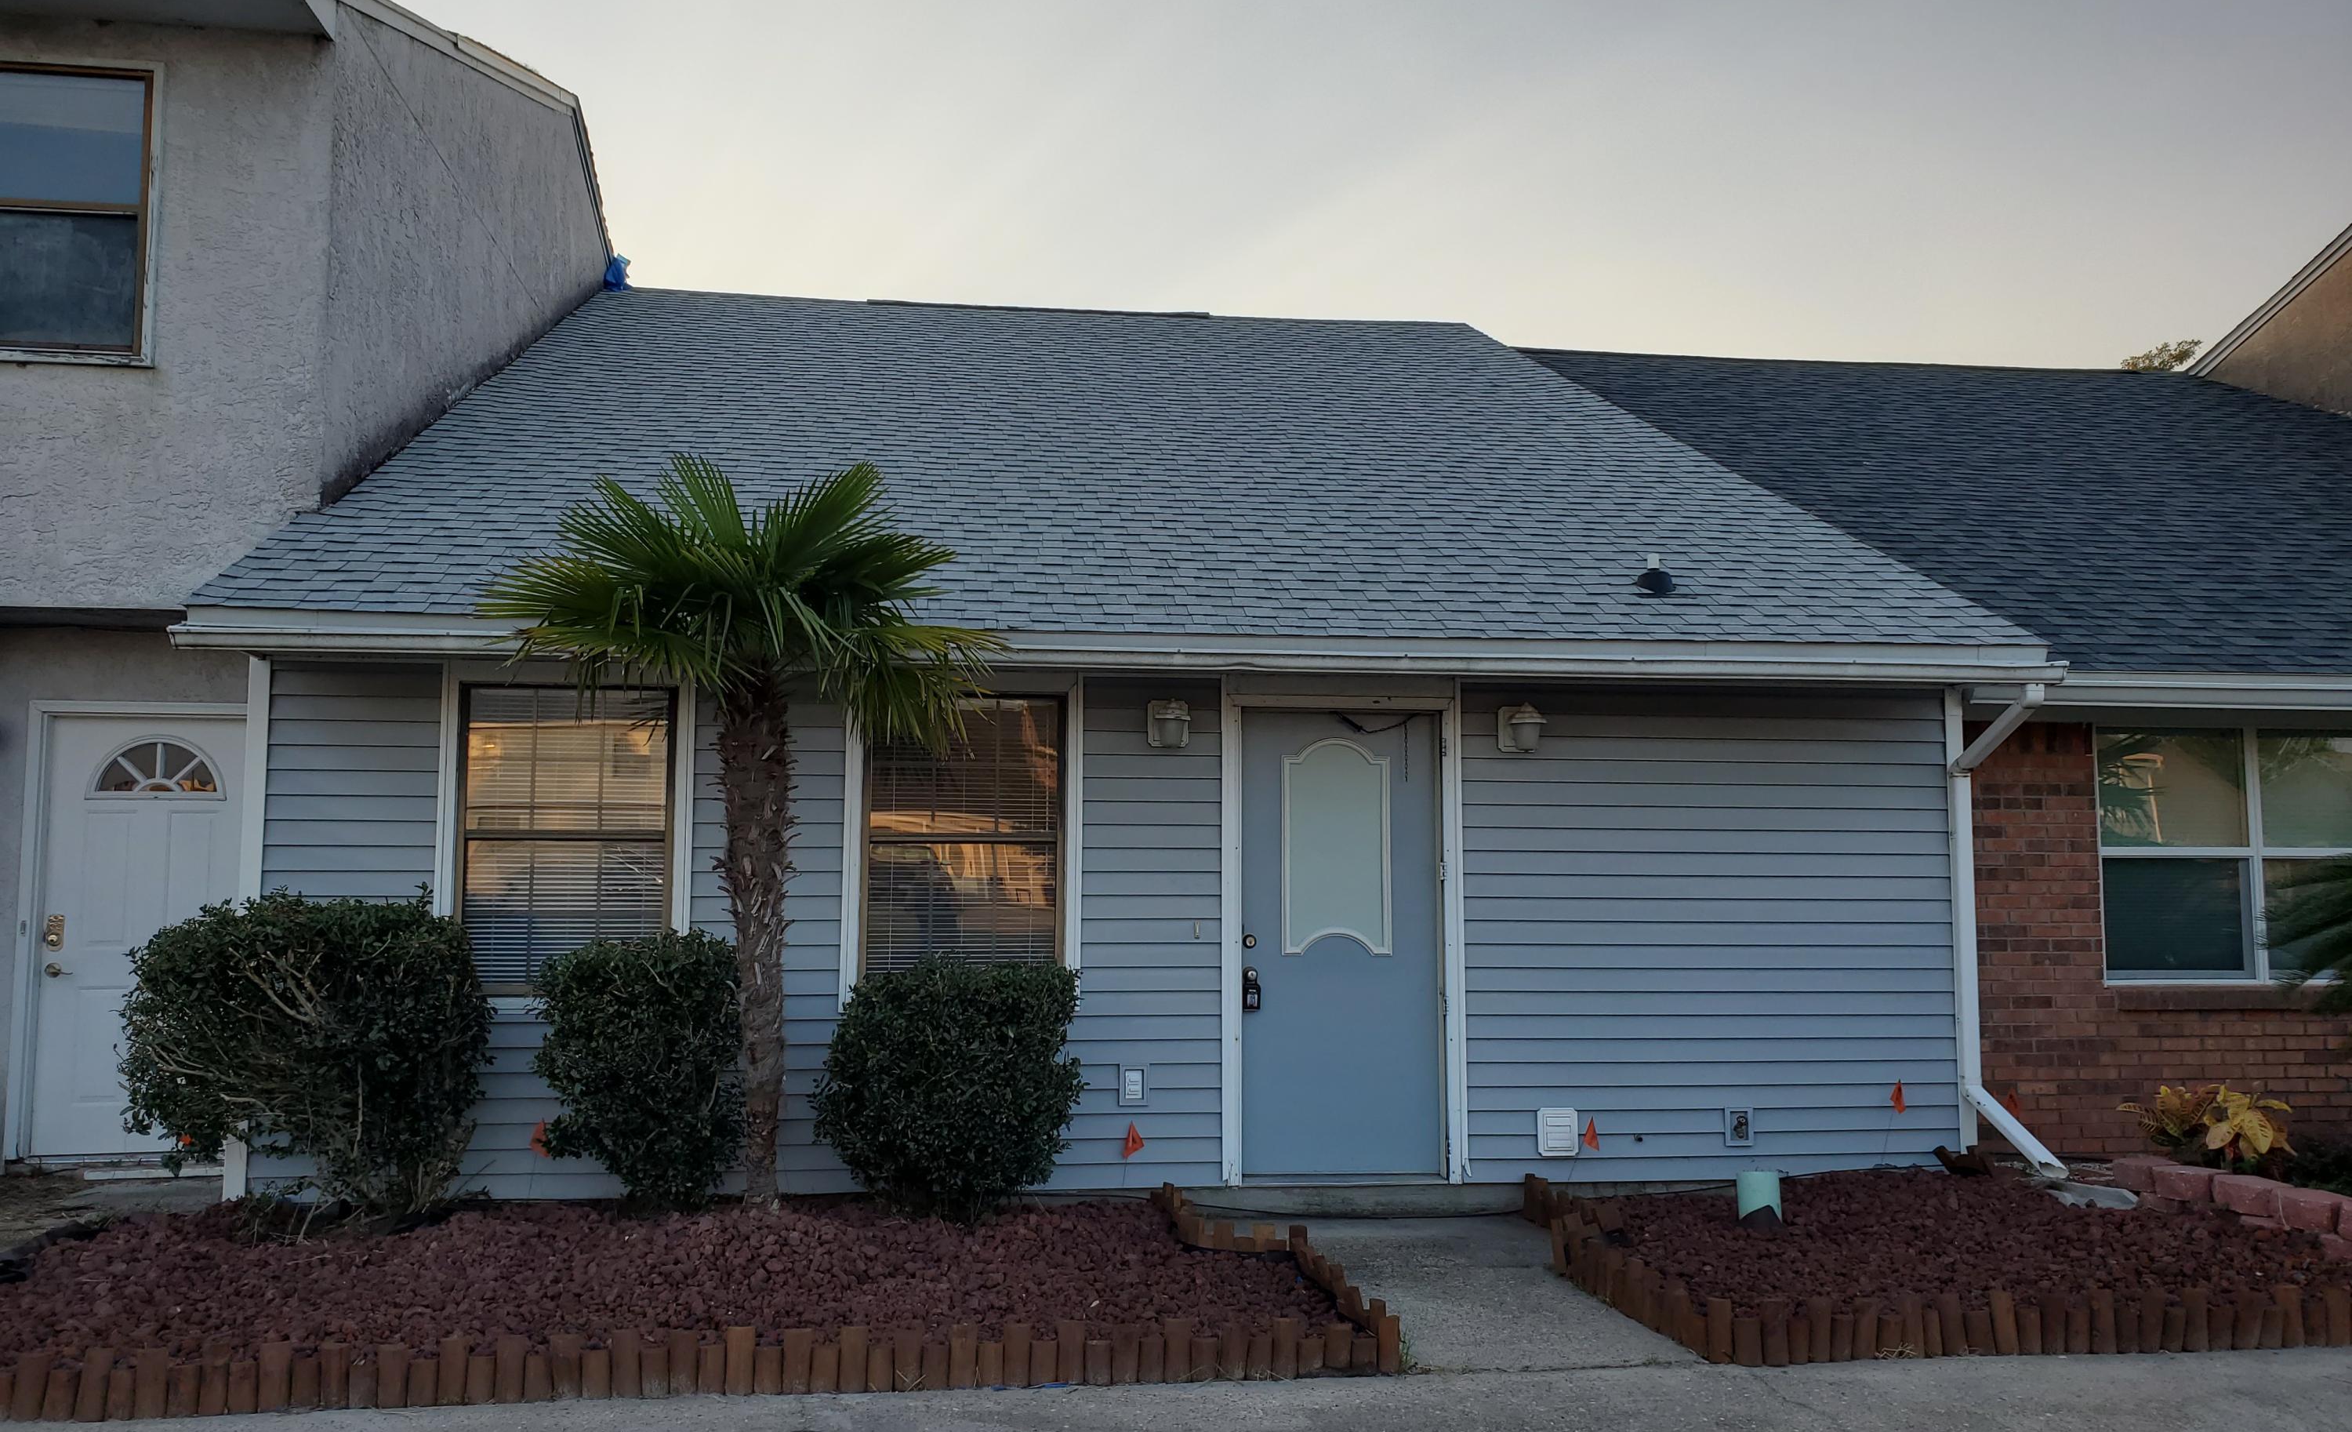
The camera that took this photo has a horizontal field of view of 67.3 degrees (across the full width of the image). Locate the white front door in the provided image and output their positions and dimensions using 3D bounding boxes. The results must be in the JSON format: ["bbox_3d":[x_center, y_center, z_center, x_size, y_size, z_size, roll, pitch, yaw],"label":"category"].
[{"bbox_3d":[-4.771,1.015,8.213,0.929,2.015,0.071,1,-5,-6],"label":"white front door"}]

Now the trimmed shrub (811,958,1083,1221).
[{"bbox_3d":[-0.881,1.430,6.841,1.031,0.966,0.960,1,-5,-6],"label":"trimmed shrub"}]

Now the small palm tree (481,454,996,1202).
[{"bbox_3d":[-1.583,0.450,6.437,1.797,2.777,1.768,1,-5,-6],"label":"small palm tree"}]

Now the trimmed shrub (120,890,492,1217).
[{"bbox_3d":[-3.244,1.272,6.608,1.305,1.211,1.010,1,-5,-6],"label":"trimmed shrub"}]

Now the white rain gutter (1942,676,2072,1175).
[{"bbox_3d":[3.596,0.916,7.667,0.096,2.055,0.707,1,-5,-6],"label":"white rain gutter"}]

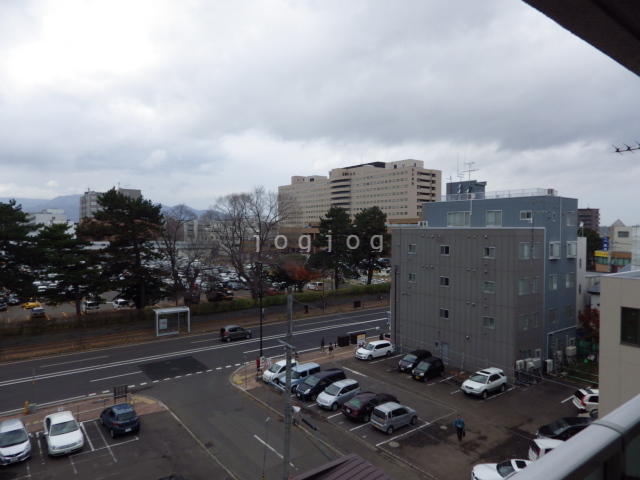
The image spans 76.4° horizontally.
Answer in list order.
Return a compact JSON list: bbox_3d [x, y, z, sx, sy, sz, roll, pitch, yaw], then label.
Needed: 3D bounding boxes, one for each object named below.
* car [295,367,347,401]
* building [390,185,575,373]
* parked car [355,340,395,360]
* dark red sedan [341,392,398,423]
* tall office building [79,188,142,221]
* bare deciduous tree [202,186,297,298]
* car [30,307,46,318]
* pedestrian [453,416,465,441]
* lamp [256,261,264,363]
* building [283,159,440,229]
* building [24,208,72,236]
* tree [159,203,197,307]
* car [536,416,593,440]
[{"bbox_3d":[0.131,11.967,33.616,4.350,1.660,1.740,0,1,-36],"label":"car"},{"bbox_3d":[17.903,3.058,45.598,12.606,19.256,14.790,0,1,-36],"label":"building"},{"bbox_3d":[6.097,11.743,44.475,4.400,1.500,1.700,-1,2,-36],"label":"parked car"},{"bbox_3d":[3.906,12.098,30.333,4.600,1.430,1.730,-1,2,-36],"label":"dark red sedan"},{"bbox_3d":[-133.667,-11.811,260.878,28.763,39.386,30.000,0,1,-36],"label":"tall office building"},{"bbox_3d":[-14.095,0.765,81.879,18.300,23.107,15.500,0,1,-10],"label":"bare deciduous tree"},{"bbox_3d":[-43.052,11.083,62.200,1.700,1.500,4.100,-1,2,-39],"label":"car"},{"bbox_3d":[9.024,12.148,26.280,0.620,1.670,0.420,1,1,12],"label":"pedestrian"},{"bbox_3d":[-5.982,7.366,40.893,0.350,10.300,1.000,-1,2,-39],"label":"lamp"},{"bbox_3d":[19.374,-19.188,289.811,26.000,52.000,139.000,-1,2,-39],"label":"building"},{"bbox_3d":[-161.440,-5.002,243.383,16.000,24.000,35.000,-1,2,-39],"label":"building"},{"bbox_3d":[-24.615,2.829,70.500,6.600,17.800,6.600,-1,2,-39],"label":"tree"},{"bbox_3d":[16.117,12.289,25.856,4.400,1.490,1.700,0,1,2],"label":"car"}]

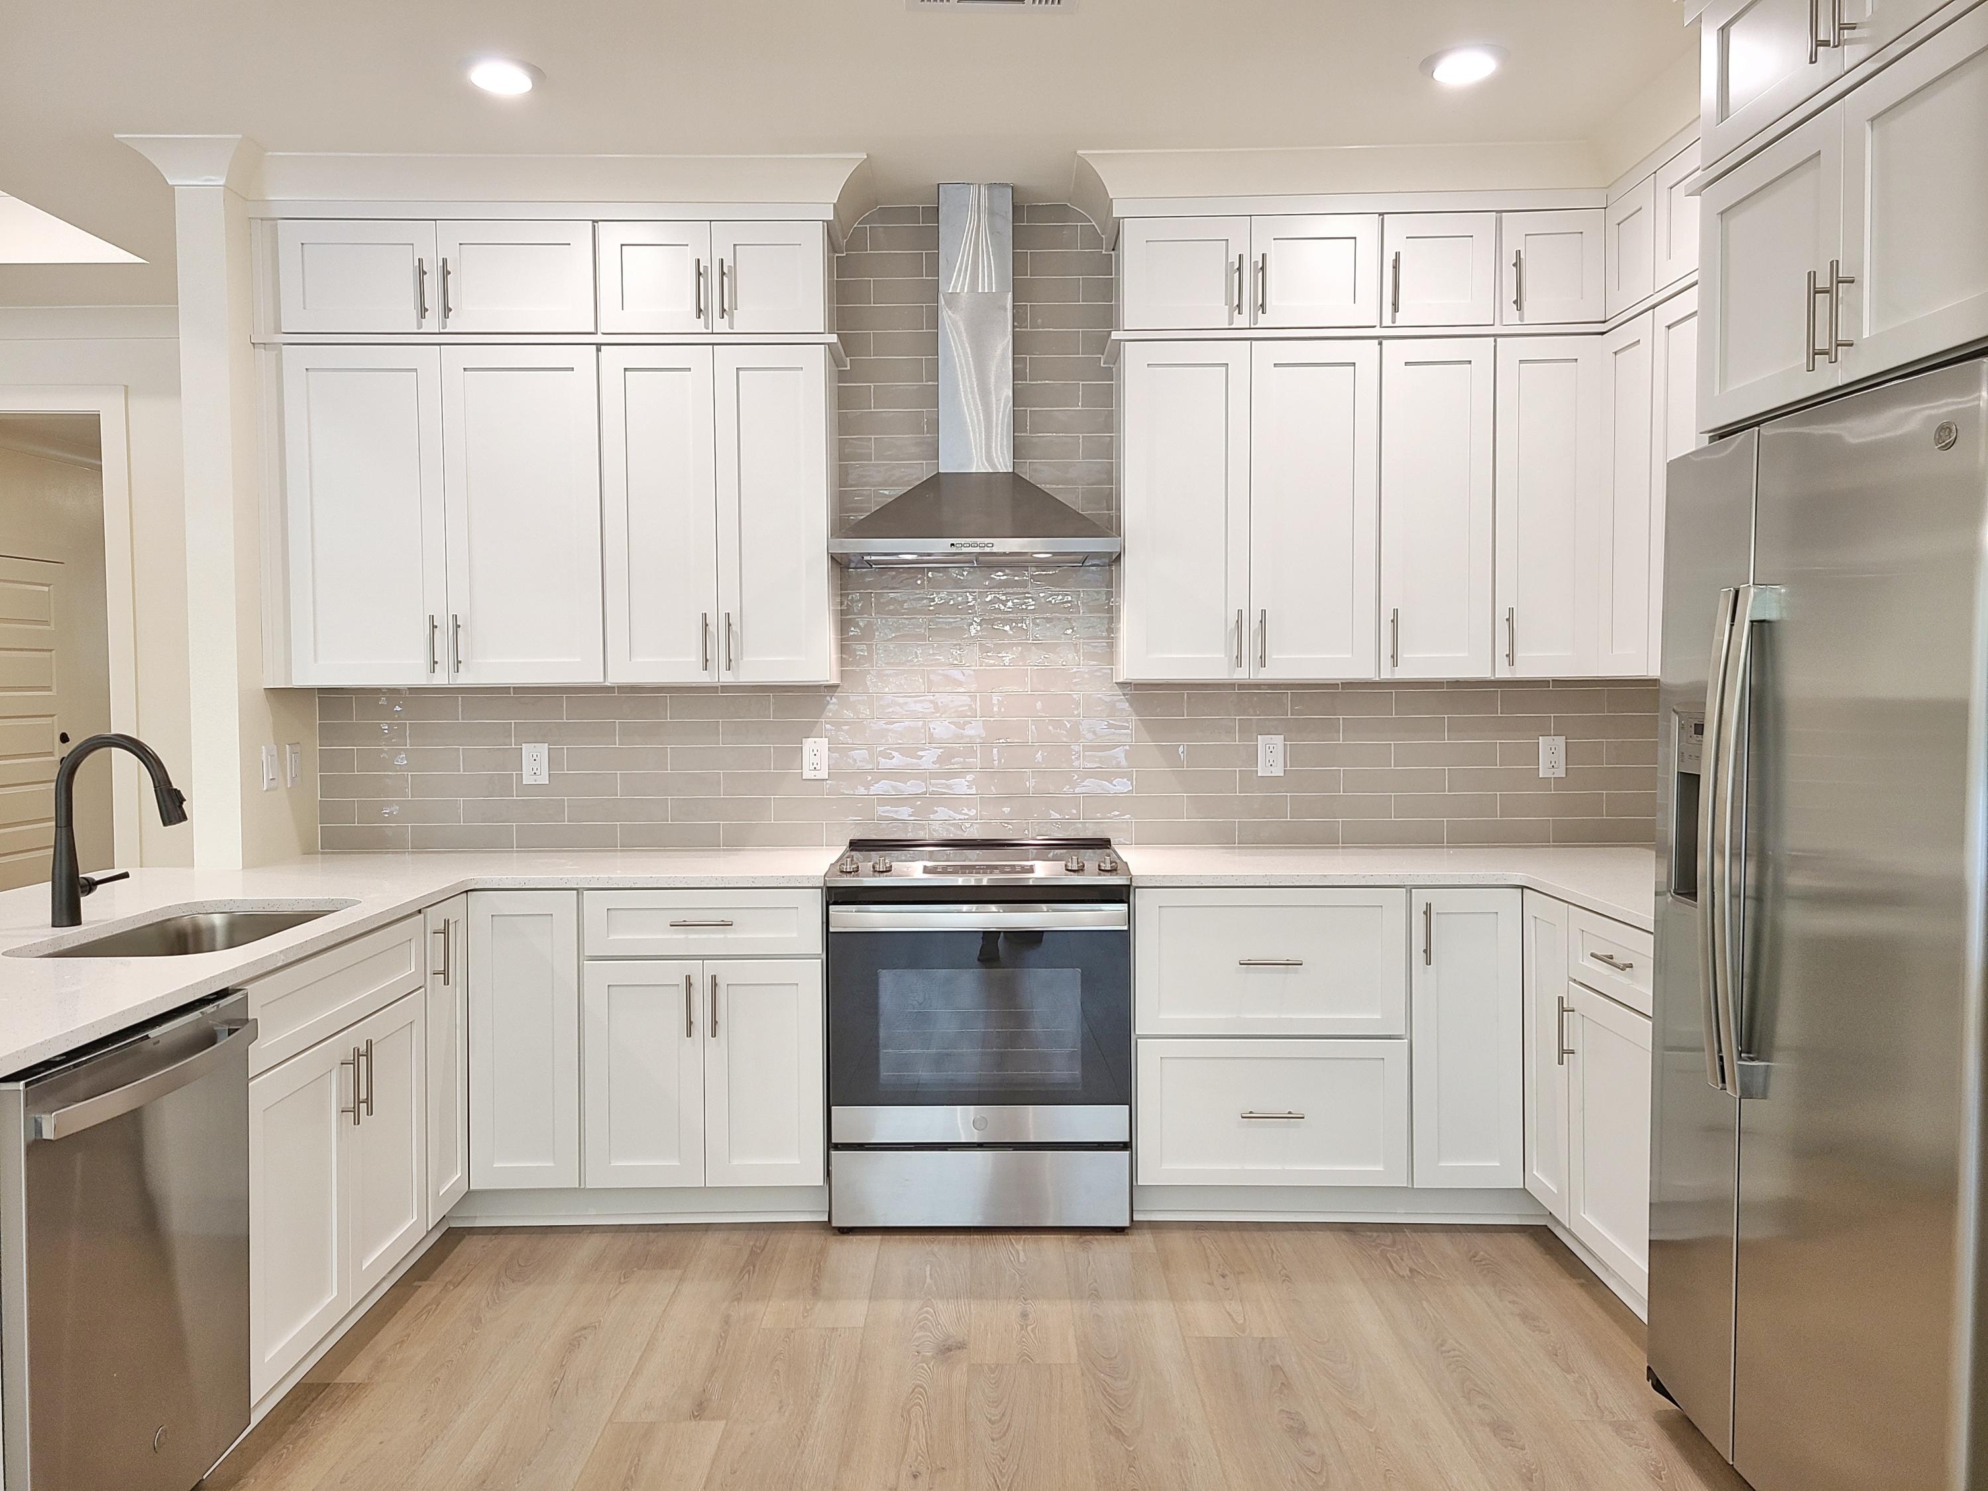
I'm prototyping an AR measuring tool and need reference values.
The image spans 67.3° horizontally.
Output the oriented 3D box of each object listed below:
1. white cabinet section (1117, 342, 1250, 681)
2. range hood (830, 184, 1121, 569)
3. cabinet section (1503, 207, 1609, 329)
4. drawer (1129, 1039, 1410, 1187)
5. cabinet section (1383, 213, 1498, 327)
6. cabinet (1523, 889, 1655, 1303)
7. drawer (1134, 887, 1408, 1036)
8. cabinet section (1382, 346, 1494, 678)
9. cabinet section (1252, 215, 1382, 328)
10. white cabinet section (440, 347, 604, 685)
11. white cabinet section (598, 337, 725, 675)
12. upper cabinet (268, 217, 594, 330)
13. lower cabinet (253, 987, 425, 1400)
[{"bbox_3d":[0.520,-0.633,4.146,0.341,0.904,0.315,0,3,0],"label":"white cabinet section"},{"bbox_3d":[-0.049,-1.004,4.066,0.751,1.010,0.484,0,2,0],"label":"range hood"},{"bbox_3d":[1.480,-1.267,4.118,0.280,0.302,0.330,0,3,0],"label":"cabinet section"},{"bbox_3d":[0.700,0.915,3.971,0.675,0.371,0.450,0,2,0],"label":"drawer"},{"bbox_3d":[1.183,-1.265,4.119,0.315,0.302,0.330,0,3,0],"label":"cabinet section"},{"bbox_3d":[1.634,0.752,3.317,0.600,0.762,0.860,0,2,0],"label":"cabinet"},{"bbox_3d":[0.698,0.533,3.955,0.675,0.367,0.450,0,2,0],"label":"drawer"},{"bbox_3d":[1.186,-0.637,4.151,0.308,0.908,0.330,0,3,0],"label":"cabinet section"},{"bbox_3d":[0.852,-1.262,4.114,0.341,0.298,0.315,0,3,0],"label":"cabinet section"},{"bbox_3d":[-1.259,-0.624,4.161,0.427,0.904,0.315,0,3,0],"label":"white cabinet section"},{"bbox_3d":[-0.890,-0.626,4.158,0.306,0.904,0.315,0,3,0],"label":"white cabinet section"},{"bbox_3d":[-1.479,-1.256,4.137,0.848,0.290,0.325,0,2,0],"label":"upper cabinet"},{"bbox_3d":[-1.602,0.861,3.044,0.580,0.587,0.826,0,2,0],"label":"lower cabinet"}]

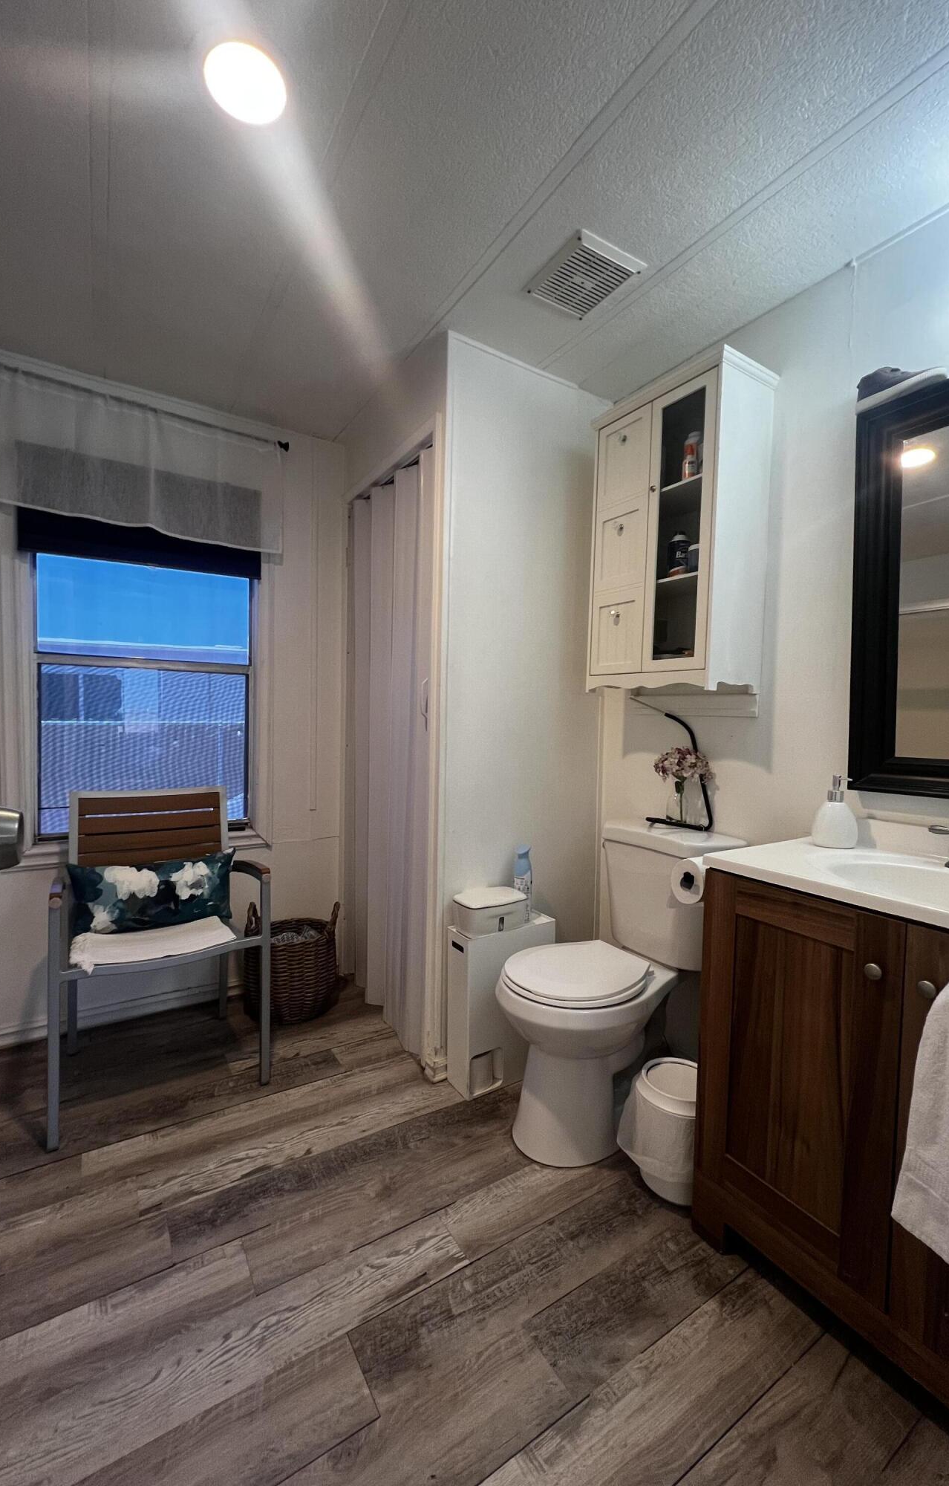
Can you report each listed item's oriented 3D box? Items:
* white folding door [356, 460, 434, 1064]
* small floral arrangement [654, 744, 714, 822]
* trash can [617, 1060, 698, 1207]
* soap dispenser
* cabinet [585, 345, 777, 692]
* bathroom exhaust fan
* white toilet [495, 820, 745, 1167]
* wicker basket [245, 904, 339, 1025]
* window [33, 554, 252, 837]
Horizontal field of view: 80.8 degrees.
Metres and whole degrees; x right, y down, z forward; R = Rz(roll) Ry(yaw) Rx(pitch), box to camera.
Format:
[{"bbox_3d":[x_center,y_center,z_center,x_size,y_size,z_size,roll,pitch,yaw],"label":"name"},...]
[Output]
[{"bbox_3d":[-0.343,0.019,2.165,0.075,2.056,0.797,0,3,-32],"label":"white folding door"},{"bbox_3d":[0.624,0.119,1.676,0.150,0.230,0.175,0,3,-34],"label":"small floral arrangement"},{"bbox_3d":[0.522,0.982,1.434,0.210,0.255,0.210,1,2,0],"label":"trash can"},{"bbox_3d":[0.895,0.170,1.380,0.088,0.170,0.082,1,2,-19],"label":"soap dispenser"},{"bbox_3d":[0.598,-0.587,1.684,0.260,0.878,0.462,0,3,-34],"label":"cabinet"},{"bbox_3d":[0.284,-1.214,1.468,0.215,0.030,0.234,0,3,-34],"label":"bathroom exhaust fan"},{"bbox_3d":[0.376,0.687,1.635,0.664,0.820,0.416,0,3,-34],"label":"white toilet"},{"bbox_3d":[-0.730,0.845,2.251,0.375,0.400,0.370,0,3,-32],"label":"wicker basket"},{"bbox_3d":[-1.245,-0.198,2.155,0.722,1.097,0.070,0,3,-32],"label":"window"}]

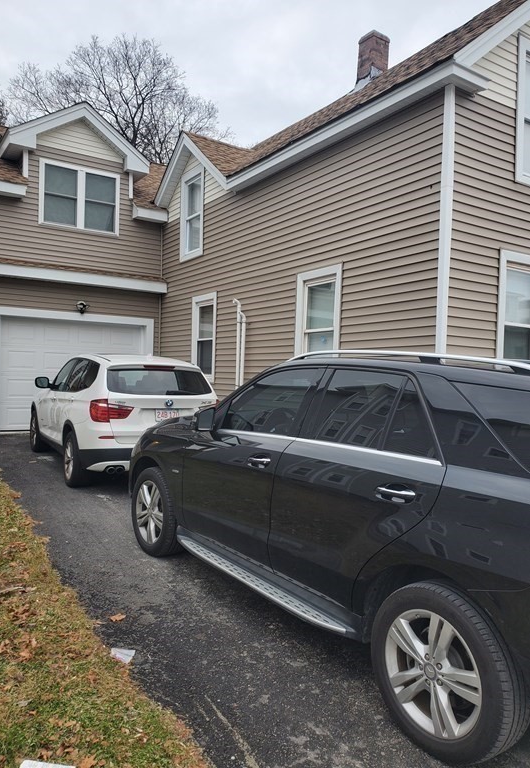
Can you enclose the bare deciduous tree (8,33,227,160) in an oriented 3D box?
[{"bbox_3d":[-6.400,-7.200,26.000,10.500,16.600,10.000,2,1,0],"label":"bare deciduous tree"}]

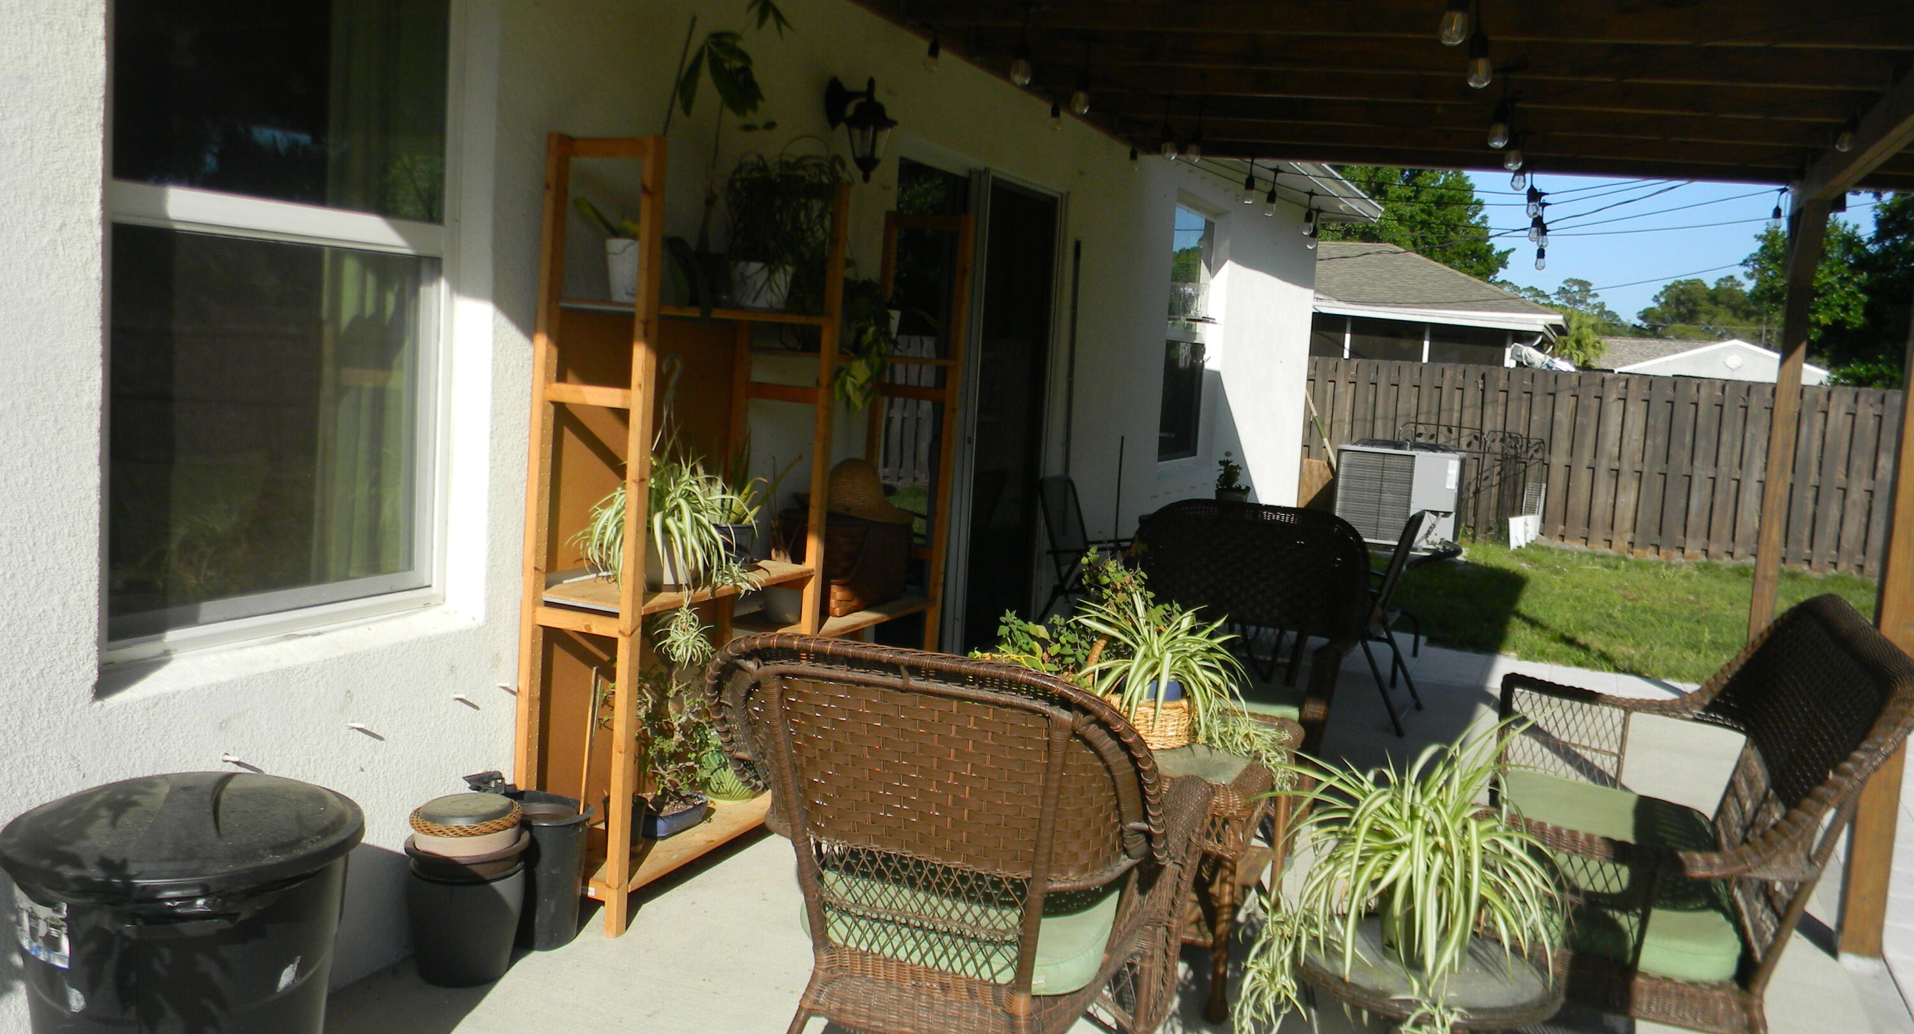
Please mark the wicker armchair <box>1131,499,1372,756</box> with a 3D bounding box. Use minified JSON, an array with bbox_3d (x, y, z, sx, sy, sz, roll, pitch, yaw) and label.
[{"bbox_3d":[0.847,0.471,4.876,0.790,0.930,0.790,6,6,22],"label":"wicker armchair"}]

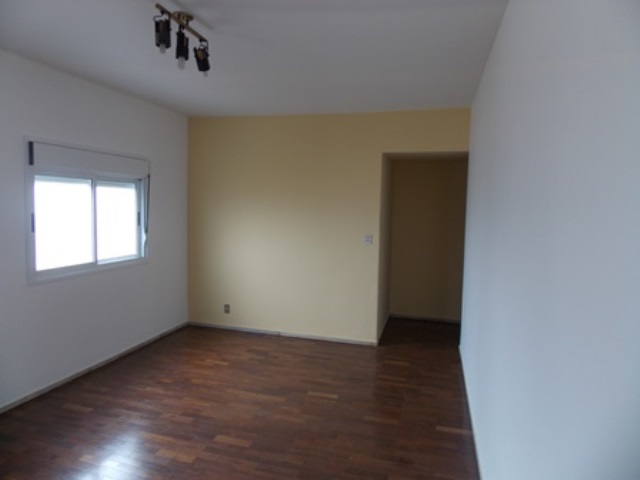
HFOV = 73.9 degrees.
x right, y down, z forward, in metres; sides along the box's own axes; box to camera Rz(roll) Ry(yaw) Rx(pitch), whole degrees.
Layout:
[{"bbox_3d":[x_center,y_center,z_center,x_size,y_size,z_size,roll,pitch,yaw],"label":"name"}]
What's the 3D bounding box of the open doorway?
[{"bbox_3d":[1.105,0.135,4.611,0.878,2.120,0.200,2,5,15],"label":"open doorway"}]

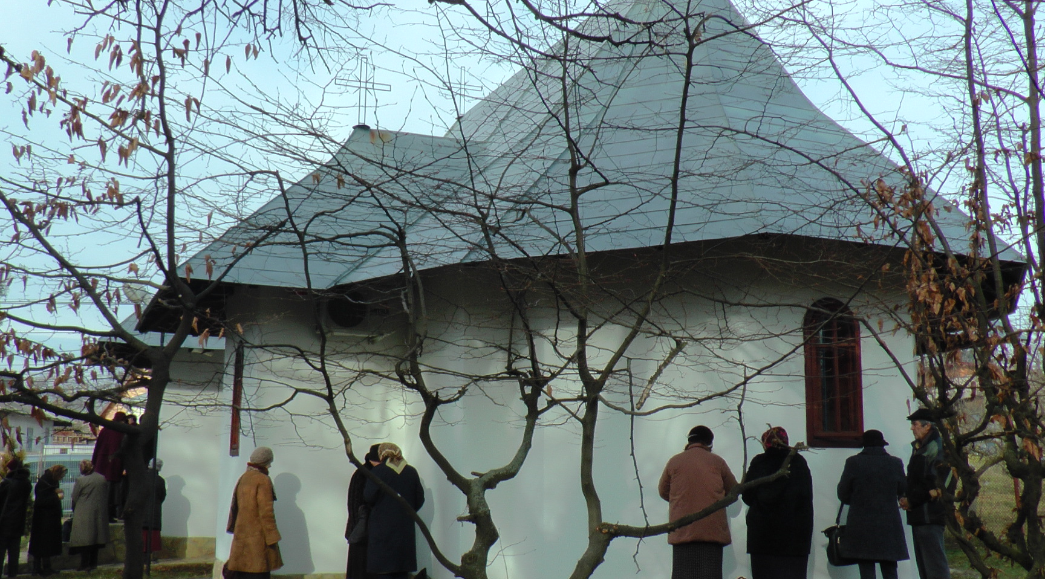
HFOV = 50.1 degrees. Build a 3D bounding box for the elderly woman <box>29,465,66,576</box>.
[{"bbox_3d":[-6.456,3.121,15.177,0.500,1.466,0.480,1,-11,-6],"label":"elderly woman"}]

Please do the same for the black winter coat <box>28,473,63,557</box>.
[{"bbox_3d":[-6.482,3.071,15.186,0.450,1.120,0.480,1,-11,-6],"label":"black winter coat"}]

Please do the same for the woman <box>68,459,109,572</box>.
[{"bbox_3d":[-5.938,3.084,15.287,0.520,1.470,0.400,5,-9,-30],"label":"woman"}]

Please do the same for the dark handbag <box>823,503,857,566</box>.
[{"bbox_3d":[2.629,2.020,9.188,0.360,0.505,0.160,-3,-11,17],"label":"dark handbag"}]

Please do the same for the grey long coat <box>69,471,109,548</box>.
[{"bbox_3d":[-5.938,3.016,15.296,0.520,1.020,0.380,5,-9,-30],"label":"grey long coat"}]

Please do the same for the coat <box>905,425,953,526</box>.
[{"bbox_3d":[3.585,1.645,9.819,0.410,0.853,0.500,2,-11,-7],"label":"coat"}]

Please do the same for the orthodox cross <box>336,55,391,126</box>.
[{"bbox_3d":[-1.944,-2.422,13.639,0.670,0.877,0.050,4,-11,-17],"label":"orthodox cross"}]

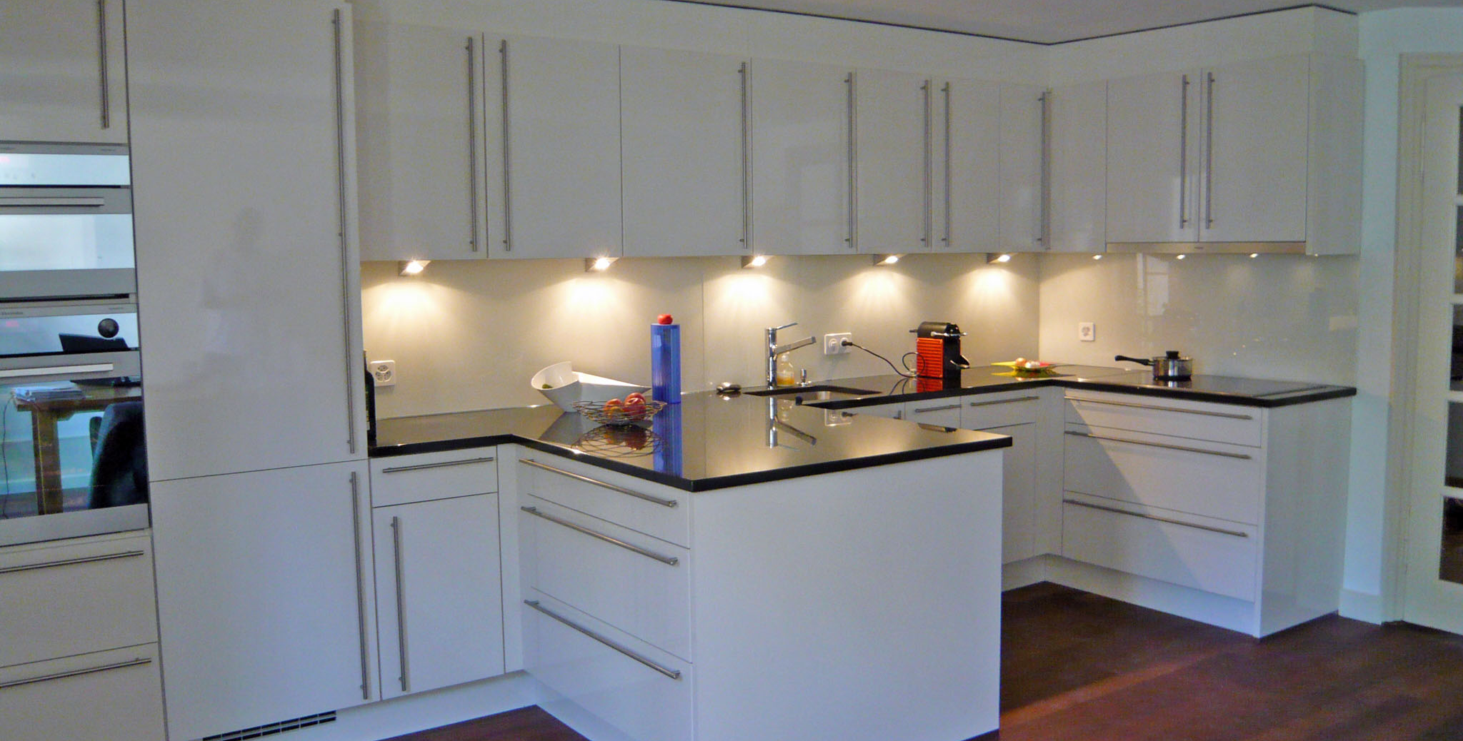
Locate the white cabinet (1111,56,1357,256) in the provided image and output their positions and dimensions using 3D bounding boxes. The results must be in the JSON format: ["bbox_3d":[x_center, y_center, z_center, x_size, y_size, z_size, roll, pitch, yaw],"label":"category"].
[{"bbox_3d":[2.028,-0.852,4.797,0.391,0.726,0.901,-4,6,-34],"label":"white cabinet"}]

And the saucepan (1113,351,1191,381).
[{"bbox_3d":[1.817,-0.024,5.074,0.315,0.122,0.160,1,6,21],"label":"saucepan"}]

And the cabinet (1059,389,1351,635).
[{"bbox_3d":[1.945,0.521,4.879,0.605,0.871,0.903,-4,6,-34],"label":"cabinet"}]

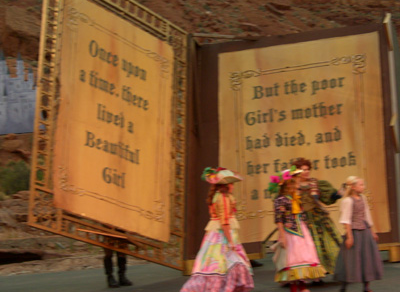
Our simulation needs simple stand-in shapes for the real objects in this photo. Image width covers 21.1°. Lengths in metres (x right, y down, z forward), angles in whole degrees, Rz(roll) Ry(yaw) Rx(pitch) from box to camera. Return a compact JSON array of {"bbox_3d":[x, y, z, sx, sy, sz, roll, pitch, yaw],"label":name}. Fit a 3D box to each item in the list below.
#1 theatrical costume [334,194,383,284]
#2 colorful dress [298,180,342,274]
[{"bbox_3d":[1.987,1.175,13.500,0.500,1.120,0.560,-1,-1,45],"label":"theatrical costume"},{"bbox_3d":[1.587,1.122,14.700,0.750,1.350,0.750,-1,-1,42],"label":"colorful dress"}]

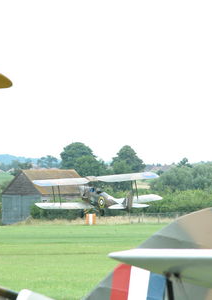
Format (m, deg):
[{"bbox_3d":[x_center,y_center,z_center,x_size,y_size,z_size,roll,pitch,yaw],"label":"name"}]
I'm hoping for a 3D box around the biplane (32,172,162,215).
[{"bbox_3d":[0.085,3.310,203.900,8.940,2.600,7.270,-2,7,-27],"label":"biplane"}]

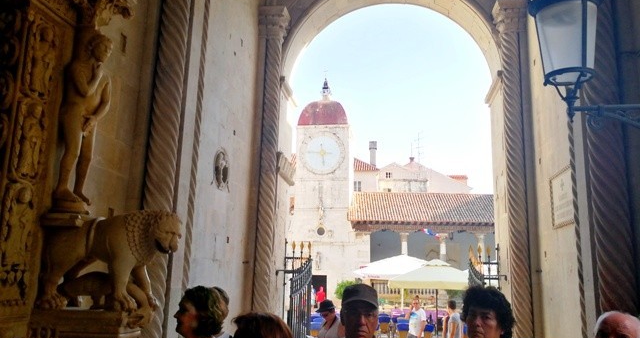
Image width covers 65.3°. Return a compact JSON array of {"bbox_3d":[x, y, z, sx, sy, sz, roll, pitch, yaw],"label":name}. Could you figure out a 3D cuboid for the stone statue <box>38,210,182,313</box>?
[{"bbox_3d":[-2.049,0.909,4.905,1.380,0.980,0.500,0,-11,11],"label":"stone statue"}]

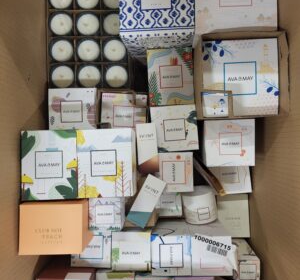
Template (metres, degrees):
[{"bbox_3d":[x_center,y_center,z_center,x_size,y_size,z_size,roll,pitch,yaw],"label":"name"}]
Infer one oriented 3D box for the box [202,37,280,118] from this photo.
[{"bbox_3d":[0.143,-0.096,0.531,0.119,0.125,0.119,-2,90,1],"label":"box"}]

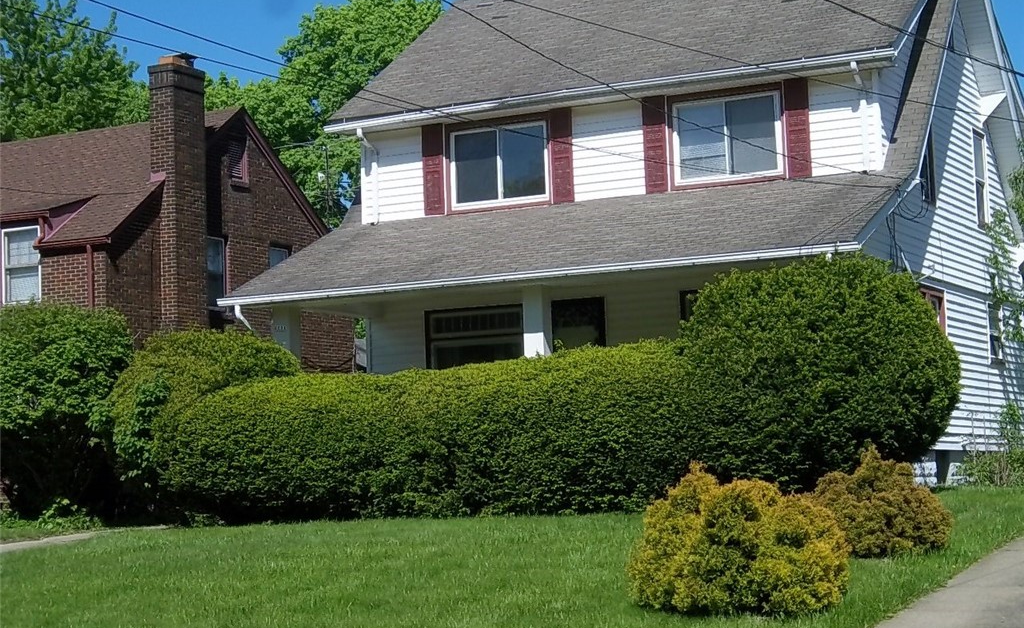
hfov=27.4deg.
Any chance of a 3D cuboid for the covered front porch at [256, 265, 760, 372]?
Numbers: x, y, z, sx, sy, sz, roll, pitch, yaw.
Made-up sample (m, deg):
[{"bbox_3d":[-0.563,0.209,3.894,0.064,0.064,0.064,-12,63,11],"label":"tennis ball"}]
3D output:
[{"bbox_3d":[0.878,0.858,29.466,8.600,2.850,3.100,-5,-6,26],"label":"covered front porch"}]

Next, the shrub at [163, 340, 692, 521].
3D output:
[{"bbox_3d":[-0.973,1.567,26.864,7.500,2.100,2.000,-5,-6,26],"label":"shrub"}]

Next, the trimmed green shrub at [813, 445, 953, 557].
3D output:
[{"bbox_3d":[3.958,1.998,22.500,1.480,1.180,1.400,-5,-6,26],"label":"trimmed green shrub"}]

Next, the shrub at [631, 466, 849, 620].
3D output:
[{"bbox_3d":[2.156,2.114,20.002,2.050,1.370,1.950,-2,-5,0],"label":"shrub"}]

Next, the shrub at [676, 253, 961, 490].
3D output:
[{"bbox_3d":[3.663,0.737,25.079,3.200,2.900,3.000,-5,-6,26],"label":"shrub"}]

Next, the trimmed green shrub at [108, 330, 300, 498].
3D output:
[{"bbox_3d":[-4.353,1.604,29.651,2.700,2.670,2.600,-5,-6,26],"label":"trimmed green shrub"}]

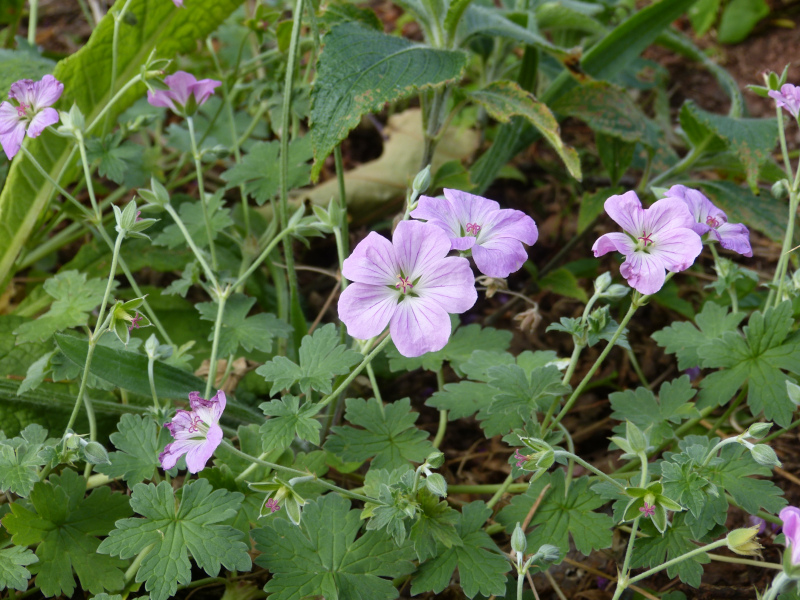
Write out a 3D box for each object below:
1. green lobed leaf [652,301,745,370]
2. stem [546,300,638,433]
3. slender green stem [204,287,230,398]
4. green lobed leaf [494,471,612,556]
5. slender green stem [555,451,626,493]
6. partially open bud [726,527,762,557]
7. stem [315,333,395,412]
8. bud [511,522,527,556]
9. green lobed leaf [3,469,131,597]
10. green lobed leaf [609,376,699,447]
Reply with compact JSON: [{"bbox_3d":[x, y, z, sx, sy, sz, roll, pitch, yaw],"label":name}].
[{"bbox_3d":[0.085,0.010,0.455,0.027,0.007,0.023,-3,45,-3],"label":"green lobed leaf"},{"bbox_3d":[0.061,0.021,0.500,0.002,0.049,0.003,33,-7,0],"label":"stem"},{"bbox_3d":[-0.059,0.014,0.520,0.004,0.037,0.004,7,11,0],"label":"slender green stem"},{"bbox_3d":[0.050,0.067,0.505,0.038,0.010,0.035,-4,52,-4],"label":"green lobed leaf"},{"bbox_3d":[0.057,0.051,0.475,0.025,0.003,0.002,29,0,0],"label":"slender green stem"},{"bbox_3d":[0.098,0.069,0.455,0.010,0.009,0.009,-6,0,8],"label":"partially open bud"},{"bbox_3d":[-0.014,0.023,0.509,0.002,0.037,0.002,46,20,0],"label":"stem"},{"bbox_3d":[0.034,0.069,0.460,0.004,0.010,0.004,-3,11,0],"label":"bud"},{"bbox_3d":[-0.105,0.074,0.505,0.042,0.011,0.043,-2,60,-1],"label":"green lobed leaf"},{"bbox_3d":[0.086,0.038,0.540,0.030,0.009,0.029,0,45,0],"label":"green lobed leaf"}]

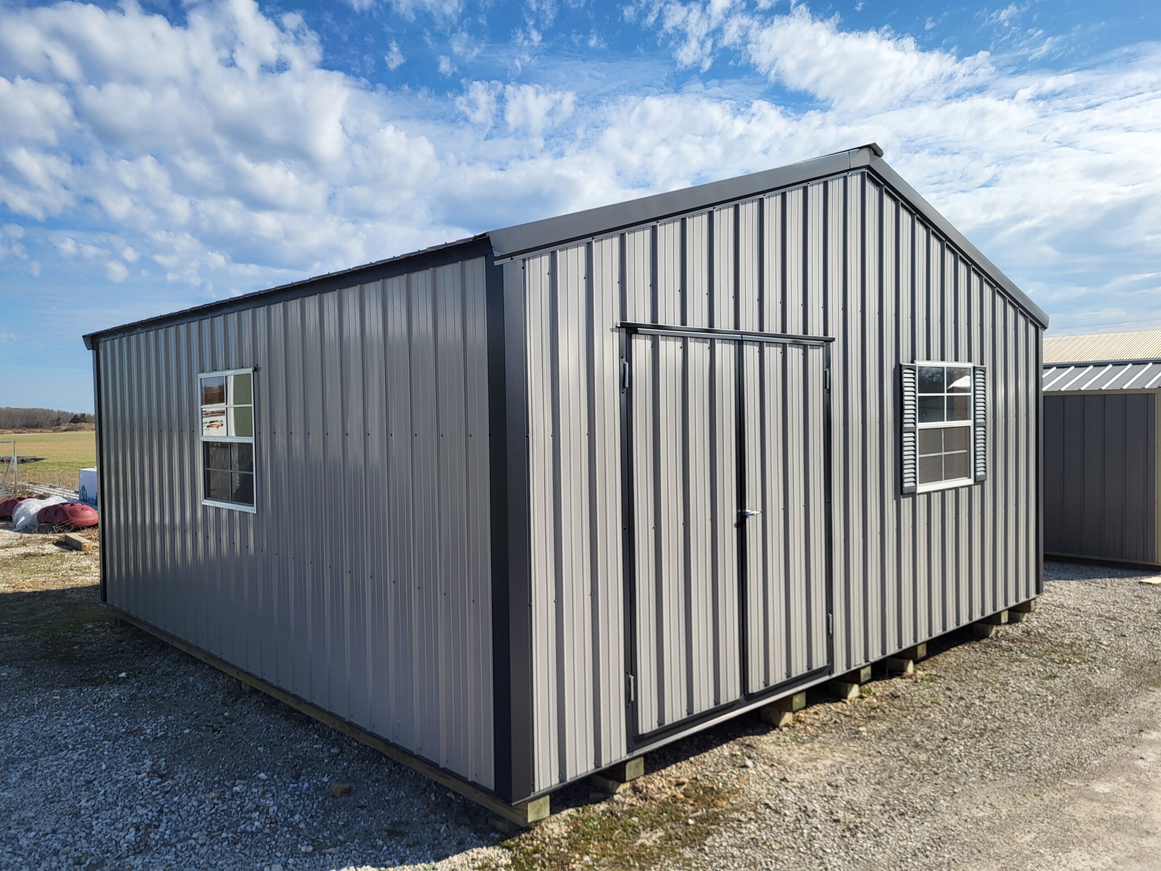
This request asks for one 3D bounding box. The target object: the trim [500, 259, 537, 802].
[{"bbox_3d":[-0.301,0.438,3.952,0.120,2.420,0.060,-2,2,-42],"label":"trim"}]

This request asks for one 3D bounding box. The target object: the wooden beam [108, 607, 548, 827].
[{"bbox_3d":[-2.348,1.693,6.216,0.155,0.115,6.120,-3,2,-44],"label":"wooden beam"}]

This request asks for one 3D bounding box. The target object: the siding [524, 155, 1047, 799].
[{"bbox_3d":[1.937,-0.115,5.958,5.980,3.340,0.070,-2,2,-42],"label":"siding"}]

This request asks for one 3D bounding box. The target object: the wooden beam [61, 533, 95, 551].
[{"bbox_3d":[-7.928,1.684,13.768,0.135,0.135,1.369,-2,2,-40],"label":"wooden beam"}]

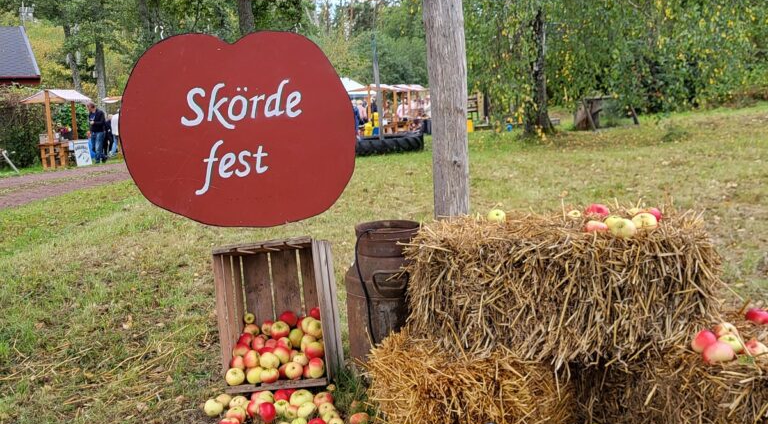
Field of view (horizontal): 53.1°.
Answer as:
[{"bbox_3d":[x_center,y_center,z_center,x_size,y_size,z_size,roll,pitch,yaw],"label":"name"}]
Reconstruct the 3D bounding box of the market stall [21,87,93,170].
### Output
[{"bbox_3d":[-9.226,-2.353,21.800,1.220,2.200,1.950,-2,9,2],"label":"market stall"}]

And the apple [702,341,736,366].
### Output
[{"bbox_3d":[0.906,0.382,2.080,0.082,0.070,0.082,-1,9,0],"label":"apple"}]

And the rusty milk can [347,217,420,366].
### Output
[{"bbox_3d":[0.022,0.361,3.331,0.386,0.631,0.386,-2,8,0],"label":"rusty milk can"}]

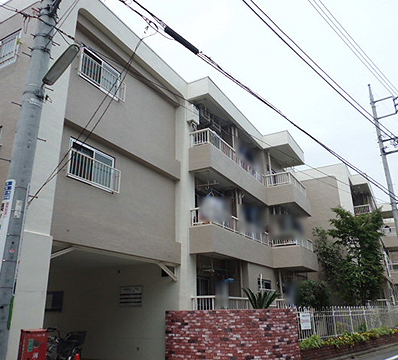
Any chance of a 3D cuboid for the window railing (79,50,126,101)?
[{"bbox_3d":[-2.532,-2.613,9.560,0.260,0.600,1.570,-11,-22,27],"label":"window railing"}]

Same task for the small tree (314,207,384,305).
[{"bbox_3d":[6.646,3.930,15.631,2.600,5.000,2.750,-11,-22,27],"label":"small tree"}]

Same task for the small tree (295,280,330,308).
[{"bbox_3d":[3.877,4.262,12.177,1.100,1.650,1.100,-11,-22,27],"label":"small tree"}]

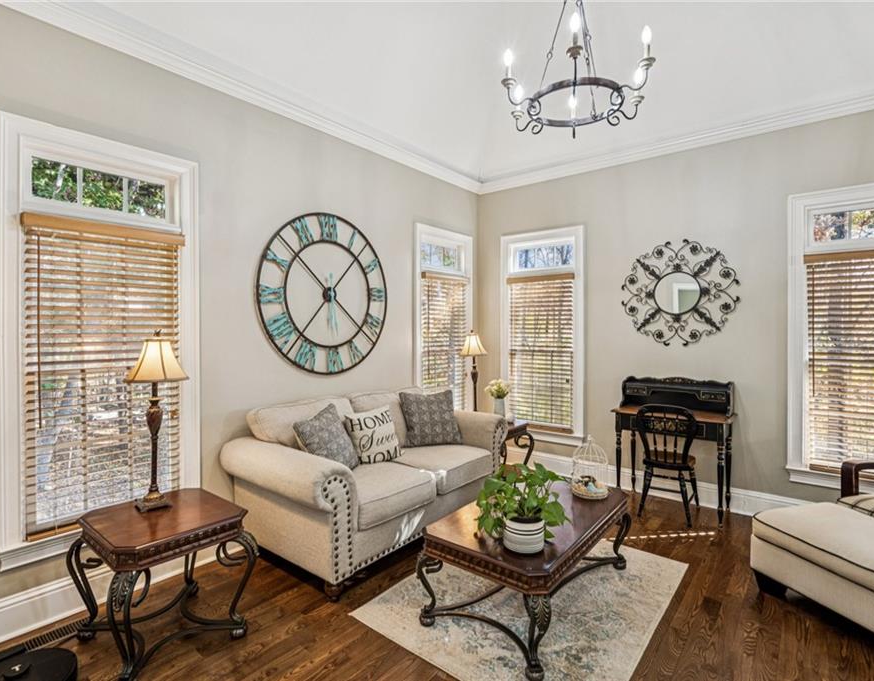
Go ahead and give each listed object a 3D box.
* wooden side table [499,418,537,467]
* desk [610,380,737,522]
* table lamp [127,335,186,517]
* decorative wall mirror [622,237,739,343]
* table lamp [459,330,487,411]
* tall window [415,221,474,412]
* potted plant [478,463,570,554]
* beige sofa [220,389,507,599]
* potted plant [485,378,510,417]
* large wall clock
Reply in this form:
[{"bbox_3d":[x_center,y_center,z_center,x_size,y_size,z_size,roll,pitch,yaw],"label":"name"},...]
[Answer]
[{"bbox_3d":[0.477,1.052,4.220,0.602,0.554,0.602,1,1,40],"label":"wooden side table"},{"bbox_3d":[1.871,0.830,3.640,0.819,1.025,0.420,1,1,40],"label":"desk"},{"bbox_3d":[-1.386,0.379,2.237,0.252,0.861,0.252,1,1,40],"label":"table lamp"},{"bbox_3d":[1.981,-0.391,3.757,0.889,0.882,0.042,1,1,40],"label":"decorative wall mirror"},{"bbox_3d":[0.359,0.347,4.327,0.252,0.861,0.252,0,1,0],"label":"table lamp"},{"bbox_3d":[0.084,-0.056,4.587,0.100,2.085,0.883,2,2,39],"label":"tall window"},{"bbox_3d":[0.417,0.756,2.109,0.378,0.371,0.385,1,1,40],"label":"potted plant"},{"bbox_3d":[-0.358,0.875,3.264,0.882,0.938,1.890,1,1,40],"label":"beige sofa"},{"bbox_3d":[0.573,0.566,4.259,0.217,0.420,0.217,0,1,0],"label":"potted plant"},{"bbox_3d":[-0.783,-0.339,3.367,0.042,1.176,1.169,1,1,40],"label":"large wall clock"}]

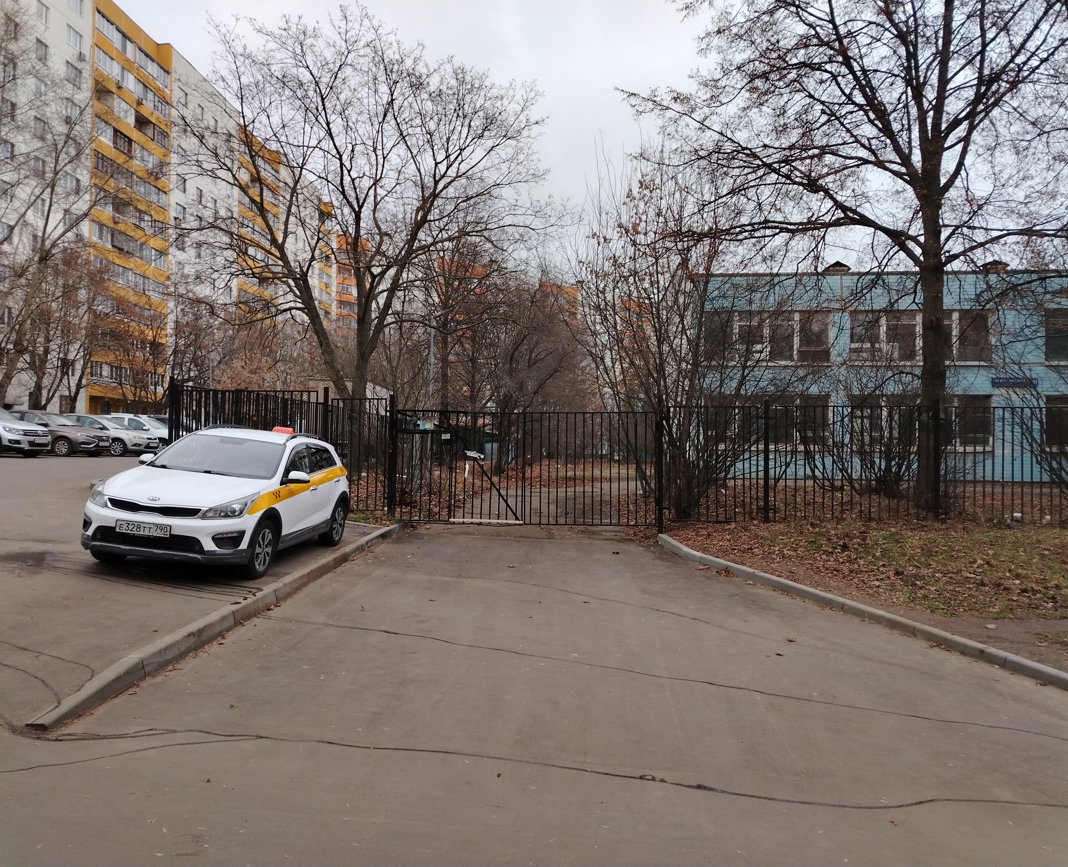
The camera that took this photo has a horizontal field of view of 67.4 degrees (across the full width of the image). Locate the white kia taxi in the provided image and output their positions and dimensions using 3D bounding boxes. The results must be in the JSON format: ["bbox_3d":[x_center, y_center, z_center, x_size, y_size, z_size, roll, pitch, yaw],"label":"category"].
[{"bbox_3d":[-3.513,0.679,9.607,1.790,1.530,4.240,6,0,3],"label":"white kia taxi"}]

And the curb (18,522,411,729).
[{"bbox_3d":[-2.615,1.625,9.170,0.170,0.180,9.450,2,0,2],"label":"curb"}]

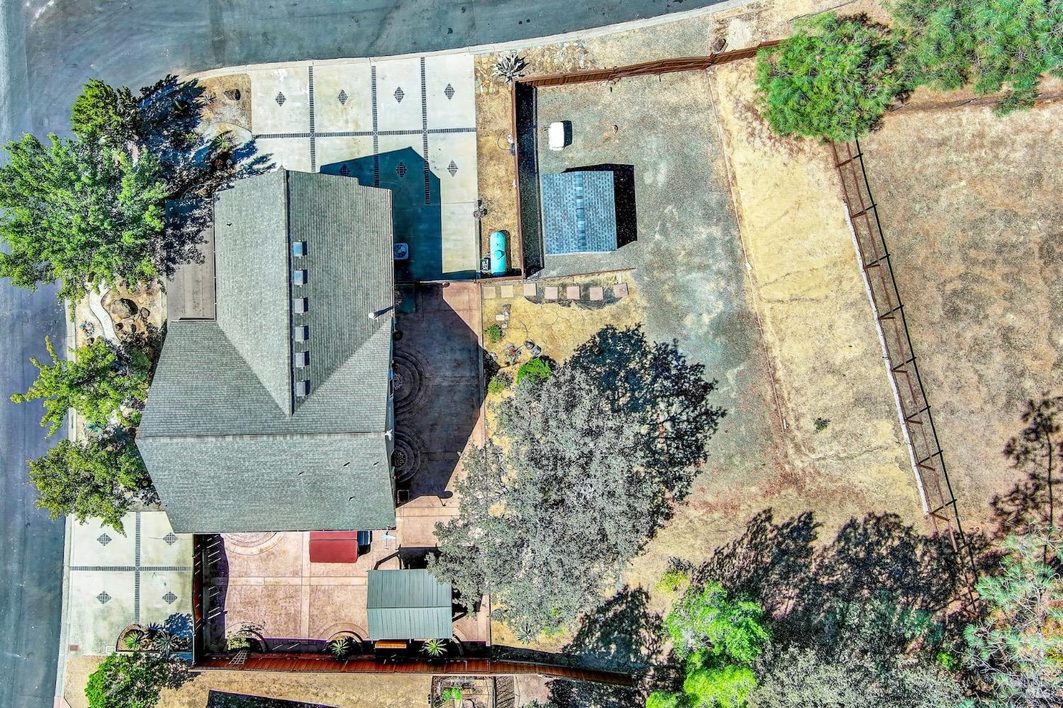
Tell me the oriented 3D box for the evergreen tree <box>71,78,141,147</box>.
[{"bbox_3d":[-19.104,-10.853,38.878,2.900,4.300,2.900,0,91,-4],"label":"evergreen tree"}]

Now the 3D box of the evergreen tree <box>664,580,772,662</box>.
[{"bbox_3d":[8.602,12.406,40.558,4.200,5.800,3.500,0,91,-4],"label":"evergreen tree"}]

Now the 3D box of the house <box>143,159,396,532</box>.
[{"bbox_3d":[-11.287,0.304,38.389,9.998,6.806,15.674,-1,91,-4],"label":"house"}]

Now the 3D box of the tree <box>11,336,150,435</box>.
[{"bbox_3d":[-20.439,1.427,39.048,5.600,4.200,4.400,0,91,-4],"label":"tree"}]

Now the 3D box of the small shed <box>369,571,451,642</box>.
[{"bbox_3d":[-5.738,11.896,41.128,3.950,2.550,3.350,-1,91,-4],"label":"small shed"}]

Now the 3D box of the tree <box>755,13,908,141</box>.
[{"bbox_3d":[13.610,-12.699,40.129,6.300,6.500,5.600,0,91,-4],"label":"tree"}]

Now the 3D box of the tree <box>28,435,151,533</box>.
[{"bbox_3d":[-20.021,5.890,39.107,5.200,4.300,4.600,0,91,-4],"label":"tree"}]

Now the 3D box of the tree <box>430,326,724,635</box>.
[{"bbox_3d":[1.299,5.983,38.709,11.400,8.200,12.000,0,91,-4],"label":"tree"}]

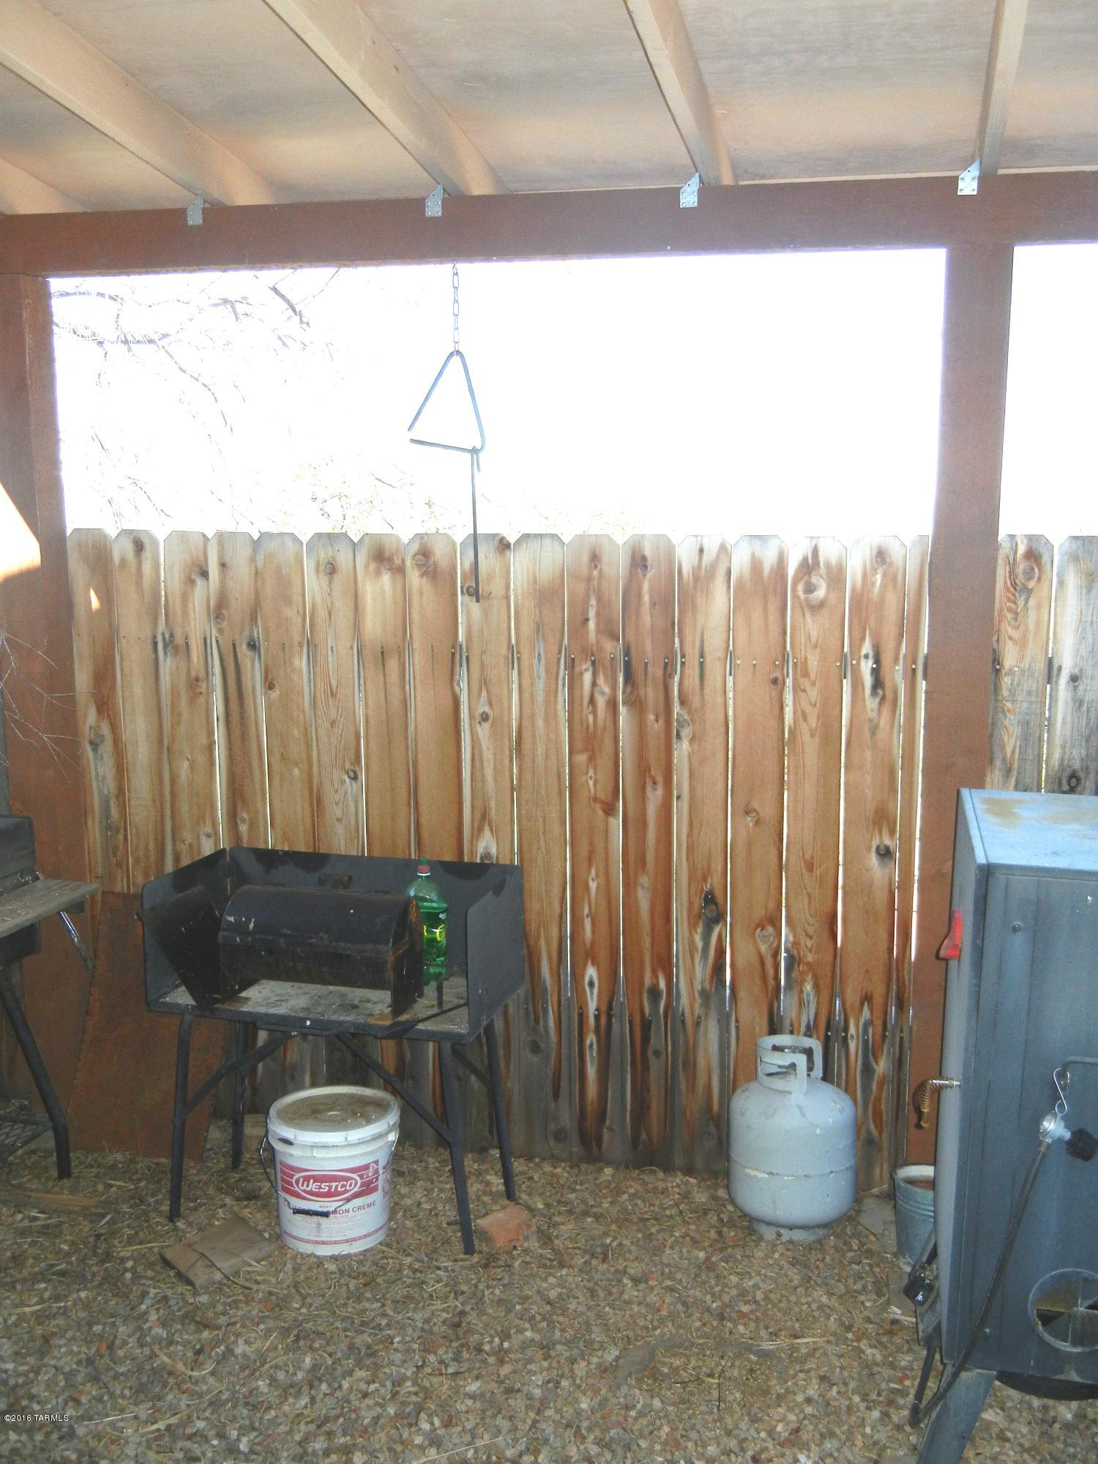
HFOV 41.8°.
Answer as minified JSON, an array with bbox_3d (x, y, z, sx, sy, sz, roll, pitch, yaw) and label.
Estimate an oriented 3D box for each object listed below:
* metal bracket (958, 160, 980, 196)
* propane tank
[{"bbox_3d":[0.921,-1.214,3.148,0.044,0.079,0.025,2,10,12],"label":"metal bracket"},{"bbox_3d":[0.607,1.005,3.585,0.309,0.460,0.309,0,7,0],"label":"propane tank"}]

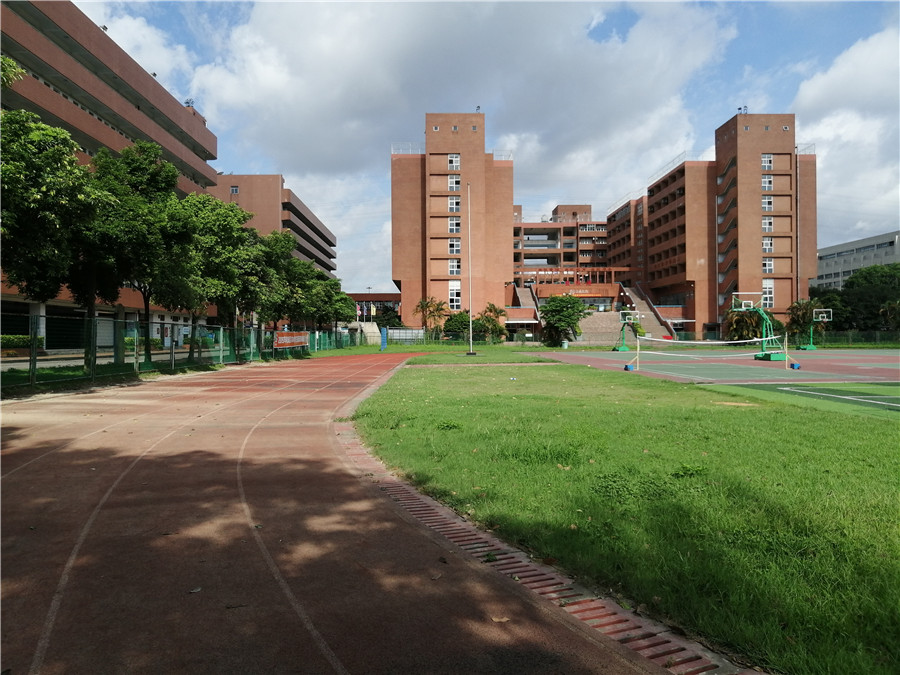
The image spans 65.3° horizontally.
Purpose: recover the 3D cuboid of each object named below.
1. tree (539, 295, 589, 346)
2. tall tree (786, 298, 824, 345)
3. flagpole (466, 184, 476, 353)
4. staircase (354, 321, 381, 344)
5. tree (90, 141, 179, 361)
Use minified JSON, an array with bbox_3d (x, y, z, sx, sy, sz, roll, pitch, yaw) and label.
[{"bbox_3d":[15.845,-2.345,98.000,7.000,7.300,6.600,0,0,0],"label":"tree"},{"bbox_3d":[50.641,-2.137,100.000,5.400,6.800,5.200,0,0,0],"label":"tall tree"},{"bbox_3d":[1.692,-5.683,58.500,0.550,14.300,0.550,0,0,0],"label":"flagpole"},{"bbox_3d":[-13.550,-0.661,116.000,3.800,4.000,5.500,0,0,-14],"label":"staircase"},{"bbox_3d":[-19.744,-5.390,44.000,6.000,14.000,6.000,0,0,0],"label":"tree"}]

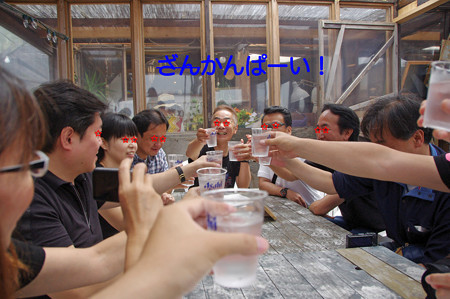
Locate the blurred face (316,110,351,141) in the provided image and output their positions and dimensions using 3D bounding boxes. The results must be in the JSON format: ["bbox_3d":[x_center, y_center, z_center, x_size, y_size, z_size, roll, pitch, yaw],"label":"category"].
[{"bbox_3d":[0.522,-0.089,1.630,0.140,0.200,0.155,-6,4,-24],"label":"blurred face"}]

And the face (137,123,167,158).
[{"bbox_3d":[-0.373,-0.045,1.700,0.140,0.195,0.155,20,16,37],"label":"face"}]

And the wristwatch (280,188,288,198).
[{"bbox_3d":[0.364,0.269,2.060,0.045,0.056,0.040,42,-12,-35],"label":"wristwatch"}]

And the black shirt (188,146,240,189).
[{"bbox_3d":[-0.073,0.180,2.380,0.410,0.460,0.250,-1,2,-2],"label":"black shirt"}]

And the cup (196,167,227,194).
[{"bbox_3d":[-0.035,0.116,0.931,0.083,0.110,0.083,0,5,0],"label":"cup"}]

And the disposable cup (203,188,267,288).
[{"bbox_3d":[0.014,0.112,0.427,0.083,0.110,0.083,-1,2,0],"label":"disposable cup"}]

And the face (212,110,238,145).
[{"bbox_3d":[-0.003,-0.151,2.200,0.155,0.215,0.140,-1,3,12],"label":"face"}]

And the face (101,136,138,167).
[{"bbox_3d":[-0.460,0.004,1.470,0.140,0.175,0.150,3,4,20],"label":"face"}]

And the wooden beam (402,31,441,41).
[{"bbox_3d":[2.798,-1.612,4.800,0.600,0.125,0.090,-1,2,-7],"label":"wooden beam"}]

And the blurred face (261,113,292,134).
[{"bbox_3d":[0.317,-0.140,2.140,0.155,0.195,0.140,1,6,38],"label":"blurred face"}]

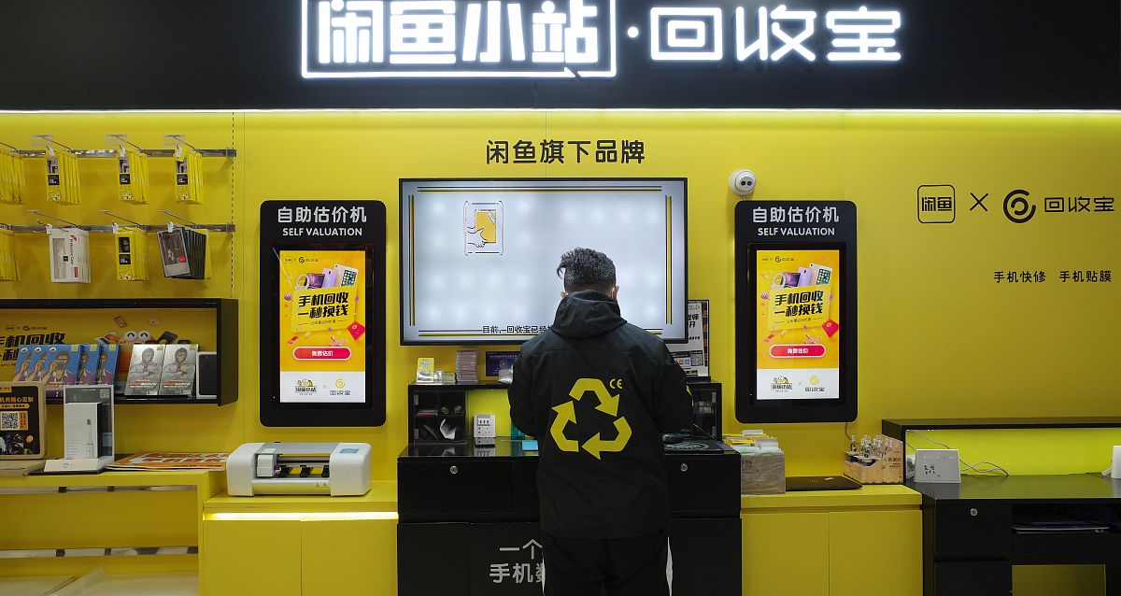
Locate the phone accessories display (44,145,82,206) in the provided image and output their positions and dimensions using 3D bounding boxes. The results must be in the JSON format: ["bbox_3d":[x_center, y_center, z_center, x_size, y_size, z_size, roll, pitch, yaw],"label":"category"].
[{"bbox_3d":[-1.888,-0.459,3.317,0.060,0.205,0.150,0,-1,-2],"label":"phone accessories display"}]

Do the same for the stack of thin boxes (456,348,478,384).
[{"bbox_3d":[-0.367,0.270,3.446,0.082,0.130,0.125,0,-1,-2],"label":"stack of thin boxes"}]

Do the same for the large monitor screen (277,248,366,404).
[{"bbox_3d":[-0.937,0.112,3.455,0.345,0.602,0.050,0,0,-2],"label":"large monitor screen"}]

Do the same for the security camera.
[{"bbox_3d":[0.744,-0.470,3.530,0.105,0.107,0.090,0,-1,-2],"label":"security camera"}]

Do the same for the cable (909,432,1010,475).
[{"bbox_3d":[1.580,0.624,3.475,0.370,0.165,0.130,0,-1,-2],"label":"cable"}]

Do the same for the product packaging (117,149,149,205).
[{"bbox_3d":[-1.632,-0.459,3.321,0.062,0.191,0.122,0,0,-2],"label":"product packaging"}]

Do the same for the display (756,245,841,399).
[{"bbox_3d":[0.949,0.107,3.515,0.345,0.602,0.050,0,0,-2],"label":"display"}]

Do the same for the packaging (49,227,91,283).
[{"bbox_3d":[-1.866,-0.157,3.325,0.108,0.198,0.090,0,0,-2],"label":"packaging"}]

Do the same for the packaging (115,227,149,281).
[{"bbox_3d":[-1.633,-0.161,3.328,0.064,0.196,0.125,0,0,-2],"label":"packaging"}]

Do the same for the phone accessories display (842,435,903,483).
[{"bbox_3d":[1.248,0.637,3.477,0.165,0.175,0.190,0,-1,-2],"label":"phone accessories display"}]

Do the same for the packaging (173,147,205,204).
[{"bbox_3d":[-1.430,-0.463,3.344,0.062,0.191,0.118,0,0,-2],"label":"packaging"}]

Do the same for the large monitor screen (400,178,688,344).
[{"bbox_3d":[-0.066,-0.143,3.477,1.137,0.656,0.070,0,-1,-2],"label":"large monitor screen"}]

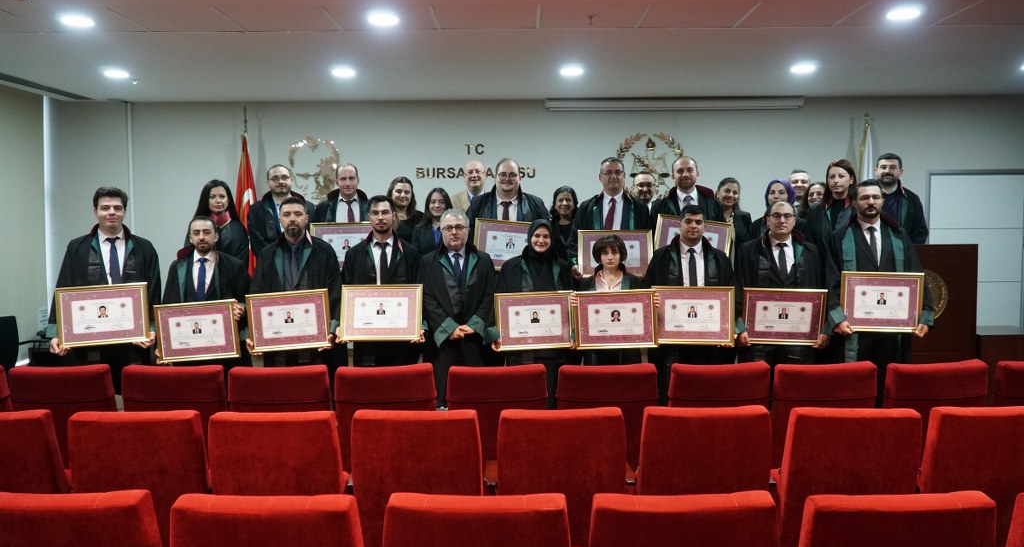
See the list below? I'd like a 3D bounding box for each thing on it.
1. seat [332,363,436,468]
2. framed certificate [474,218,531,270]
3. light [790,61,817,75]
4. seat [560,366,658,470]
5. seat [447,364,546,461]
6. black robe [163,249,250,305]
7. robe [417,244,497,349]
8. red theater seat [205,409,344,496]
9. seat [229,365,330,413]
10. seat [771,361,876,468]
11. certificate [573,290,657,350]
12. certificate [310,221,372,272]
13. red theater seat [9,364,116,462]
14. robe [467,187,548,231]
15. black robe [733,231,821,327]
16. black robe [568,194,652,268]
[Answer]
[{"bbox_3d":[-0.635,0.905,4.216,0.560,0.920,0.580,0,4,1],"label":"seat"},{"bbox_3d":[0.003,-0.179,4.970,0.490,0.335,0.030,3,-1,1],"label":"framed certificate"},{"bbox_3d":[2.287,-1.609,6.027,0.195,0.040,0.195,0,3,0],"label":"light"},{"bbox_3d":[0.475,0.895,4.114,0.530,0.910,0.600,0,4,1],"label":"seat"},{"bbox_3d":[-0.066,0.926,4.178,0.560,0.940,0.600,0,3,0],"label":"seat"},{"bbox_3d":[-1.979,0.371,5.001,0.590,1.120,0.380,0,3,0],"label":"black robe"},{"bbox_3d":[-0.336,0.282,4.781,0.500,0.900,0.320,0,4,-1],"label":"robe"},{"bbox_3d":[-0.912,0.979,3.304,0.560,0.920,0.580,0,4,1],"label":"red theater seat"},{"bbox_3d":[-1.171,0.935,4.179,0.560,0.940,0.600,0,3,0],"label":"seat"},{"bbox_3d":[1.567,0.883,4.099,0.530,0.910,0.600,0,4,1],"label":"seat"},{"bbox_3d":[0.652,0.287,4.780,0.510,0.360,0.030,-2,3,0],"label":"certificate"},{"bbox_3d":[-1.168,-0.184,5.430,0.510,0.360,0.030,0,3,0],"label":"certificate"},{"bbox_3d":[-2.260,0.907,4.152,0.530,0.910,0.600,0,4,1],"label":"red theater seat"},{"bbox_3d":[-0.029,-0.078,5.333,0.620,1.060,0.380,0,4,0],"label":"robe"},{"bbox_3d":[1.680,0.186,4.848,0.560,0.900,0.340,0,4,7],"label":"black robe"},{"bbox_3d":[0.661,-0.076,5.232,0.580,0.920,0.330,0,4,3],"label":"black robe"}]

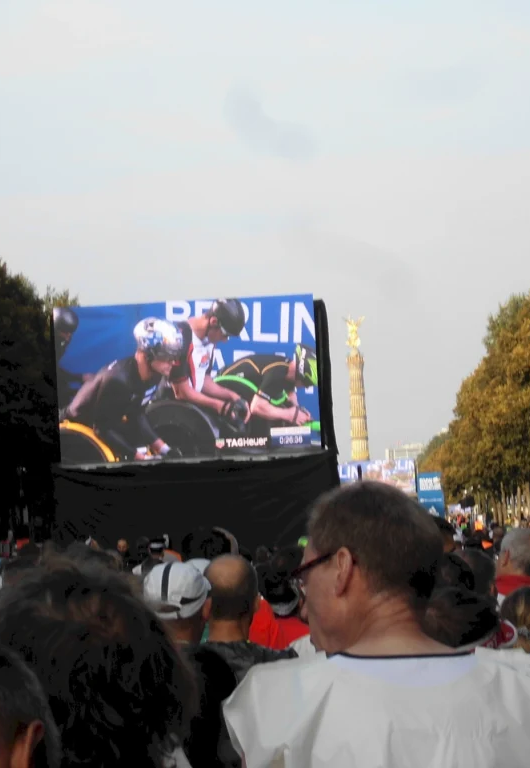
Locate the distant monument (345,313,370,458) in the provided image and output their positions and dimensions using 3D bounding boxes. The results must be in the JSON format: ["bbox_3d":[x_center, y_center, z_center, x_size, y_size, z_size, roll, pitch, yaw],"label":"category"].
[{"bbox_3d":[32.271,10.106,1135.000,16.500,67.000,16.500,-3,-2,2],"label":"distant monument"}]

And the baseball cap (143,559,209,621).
[{"bbox_3d":[-0.248,0.586,9.400,0.180,0.168,0.265,-4,-2,22],"label":"baseball cap"}]

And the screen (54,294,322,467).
[{"bbox_3d":[-2.047,-0.093,88.210,6.900,4.180,0.350,-3,-2,1],"label":"screen"}]

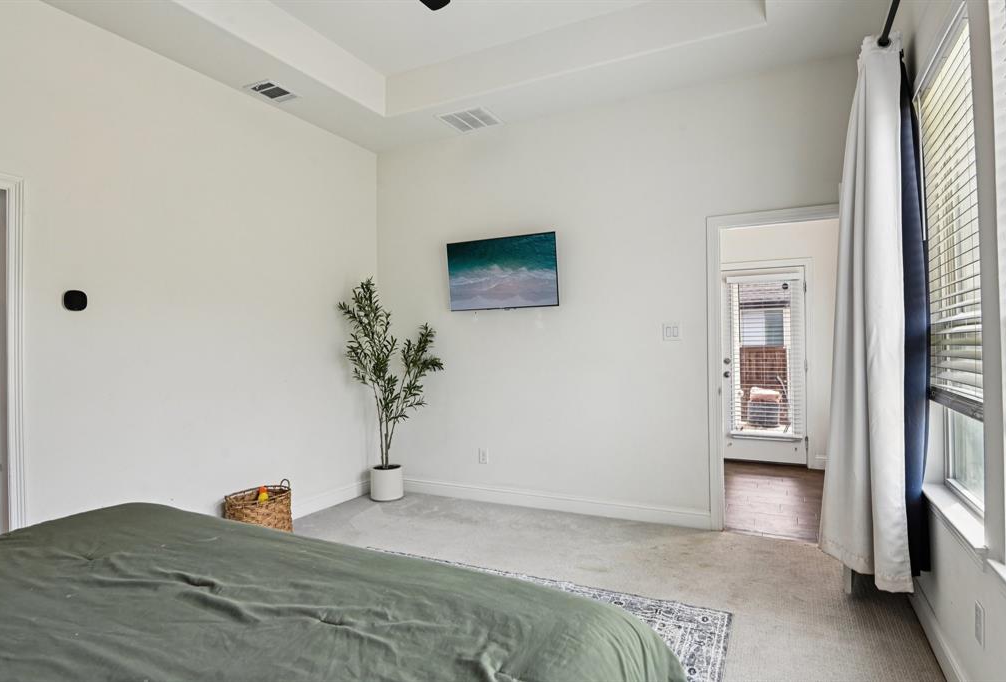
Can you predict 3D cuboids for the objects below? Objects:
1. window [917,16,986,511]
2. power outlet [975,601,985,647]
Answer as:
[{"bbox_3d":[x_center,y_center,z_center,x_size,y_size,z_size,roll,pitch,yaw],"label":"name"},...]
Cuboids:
[{"bbox_3d":[1.677,-0.228,1.968,0.120,1.700,0.880,-1,-1,28],"label":"window"},{"bbox_3d":[1.479,0.883,1.682,0.010,0.128,0.084,-1,-1,28],"label":"power outlet"}]

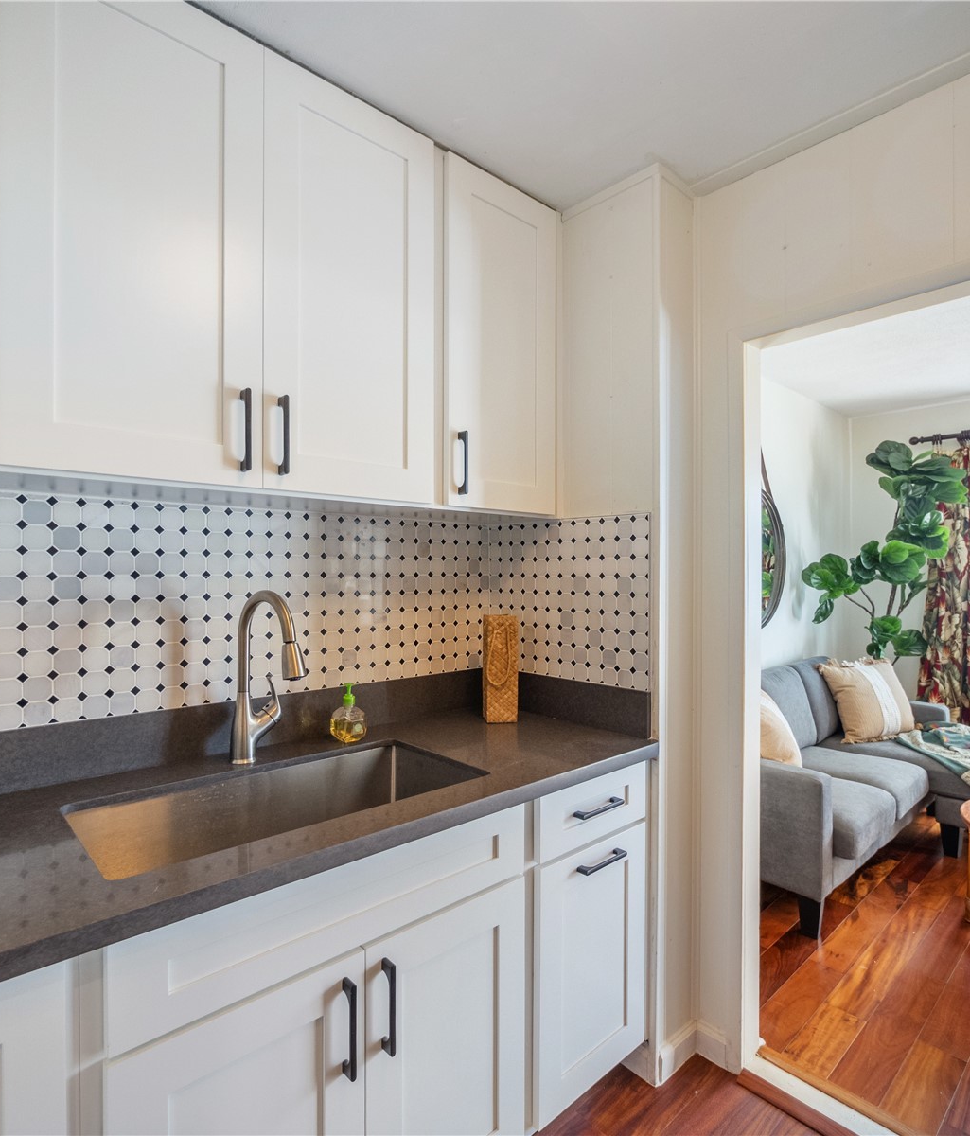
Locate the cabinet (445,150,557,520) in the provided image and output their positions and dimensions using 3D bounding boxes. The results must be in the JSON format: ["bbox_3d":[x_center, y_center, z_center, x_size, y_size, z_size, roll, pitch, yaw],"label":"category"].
[{"bbox_3d":[-0.049,-0.618,1.837,0.432,0.933,0.326,0,-1,-41],"label":"cabinet"}]

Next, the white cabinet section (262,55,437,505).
[{"bbox_3d":[-0.400,-0.627,1.544,0.440,0.924,0.320,0,-1,-41],"label":"white cabinet section"}]

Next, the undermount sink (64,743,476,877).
[{"bbox_3d":[-0.394,0.581,1.248,0.742,0.233,0.396,0,-1,-41],"label":"undermount sink"}]

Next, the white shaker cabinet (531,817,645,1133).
[{"bbox_3d":[0.069,0.943,1.689,0.411,0.564,0.615,0,-1,-41],"label":"white shaker cabinet"}]

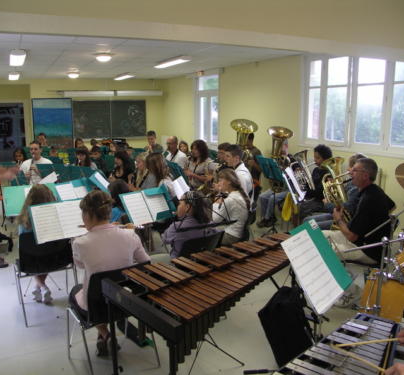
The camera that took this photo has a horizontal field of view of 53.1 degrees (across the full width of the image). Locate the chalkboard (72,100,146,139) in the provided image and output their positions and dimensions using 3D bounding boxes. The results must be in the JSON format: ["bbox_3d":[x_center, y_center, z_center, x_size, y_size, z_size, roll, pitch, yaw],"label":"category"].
[{"bbox_3d":[-2.399,-1.748,10.589,1.920,0.970,0.050,-6,12,-25],"label":"chalkboard"}]

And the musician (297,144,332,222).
[{"bbox_3d":[1.470,0.097,5.393,0.750,1.310,0.500,-3,11,-14],"label":"musician"}]

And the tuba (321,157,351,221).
[{"bbox_3d":[1.175,0.026,3.583,0.270,0.610,0.310,-12,10,22],"label":"tuba"}]

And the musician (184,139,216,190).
[{"bbox_3d":[-0.100,-0.030,6.080,0.740,1.320,0.500,-10,14,-40],"label":"musician"}]

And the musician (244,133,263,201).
[{"bbox_3d":[0.729,-0.180,6.633,0.780,1.400,0.550,-6,12,-29],"label":"musician"}]

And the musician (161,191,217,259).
[{"bbox_3d":[-0.147,0.576,3.335,0.720,1.150,0.450,8,13,36],"label":"musician"}]

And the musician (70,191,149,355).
[{"bbox_3d":[-0.662,0.624,2.825,0.500,1.250,0.680,-7,13,-32],"label":"musician"}]

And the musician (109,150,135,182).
[{"bbox_3d":[-1.234,0.089,5.449,0.700,1.200,0.450,-10,14,-40],"label":"musician"}]

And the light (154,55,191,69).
[{"bbox_3d":[-0.520,-1.995,6.441,0.200,0.080,1.300,-5,12,-25],"label":"light"}]

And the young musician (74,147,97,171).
[{"bbox_3d":[-1.820,0.034,6.111,0.480,1.200,0.720,4,12,23],"label":"young musician"}]

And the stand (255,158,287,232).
[{"bbox_3d":[0.971,0.103,5.672,0.420,1.080,0.500,-6,12,-25],"label":"stand"}]

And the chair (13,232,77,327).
[{"bbox_3d":[-1.329,0.688,3.428,0.470,0.790,0.520,-7,12,-29],"label":"chair"}]

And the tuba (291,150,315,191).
[{"bbox_3d":[1.219,-0.188,4.942,0.270,0.610,0.310,-22,10,-4],"label":"tuba"}]

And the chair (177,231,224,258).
[{"bbox_3d":[-0.106,0.753,3.338,0.520,0.800,0.460,9,14,40],"label":"chair"}]

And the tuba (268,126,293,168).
[{"bbox_3d":[1.138,-0.404,6.031,0.440,0.950,0.460,-9,23,-20],"label":"tuba"}]

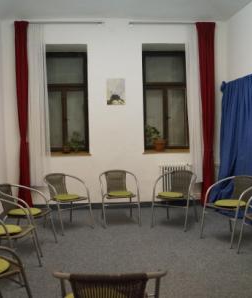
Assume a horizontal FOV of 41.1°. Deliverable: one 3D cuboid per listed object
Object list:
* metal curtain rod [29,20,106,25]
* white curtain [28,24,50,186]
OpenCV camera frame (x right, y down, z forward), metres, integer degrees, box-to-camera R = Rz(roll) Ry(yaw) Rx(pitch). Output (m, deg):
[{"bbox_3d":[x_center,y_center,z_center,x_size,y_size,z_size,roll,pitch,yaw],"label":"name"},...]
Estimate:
[{"bbox_3d":[-1.081,-2.065,5.501,1.510,0.030,0.030,-2,4,-5],"label":"metal curtain rod"},{"bbox_3d":[-1.447,-0.719,5.551,0.390,2.681,0.120,-2,4,-5],"label":"white curtain"}]

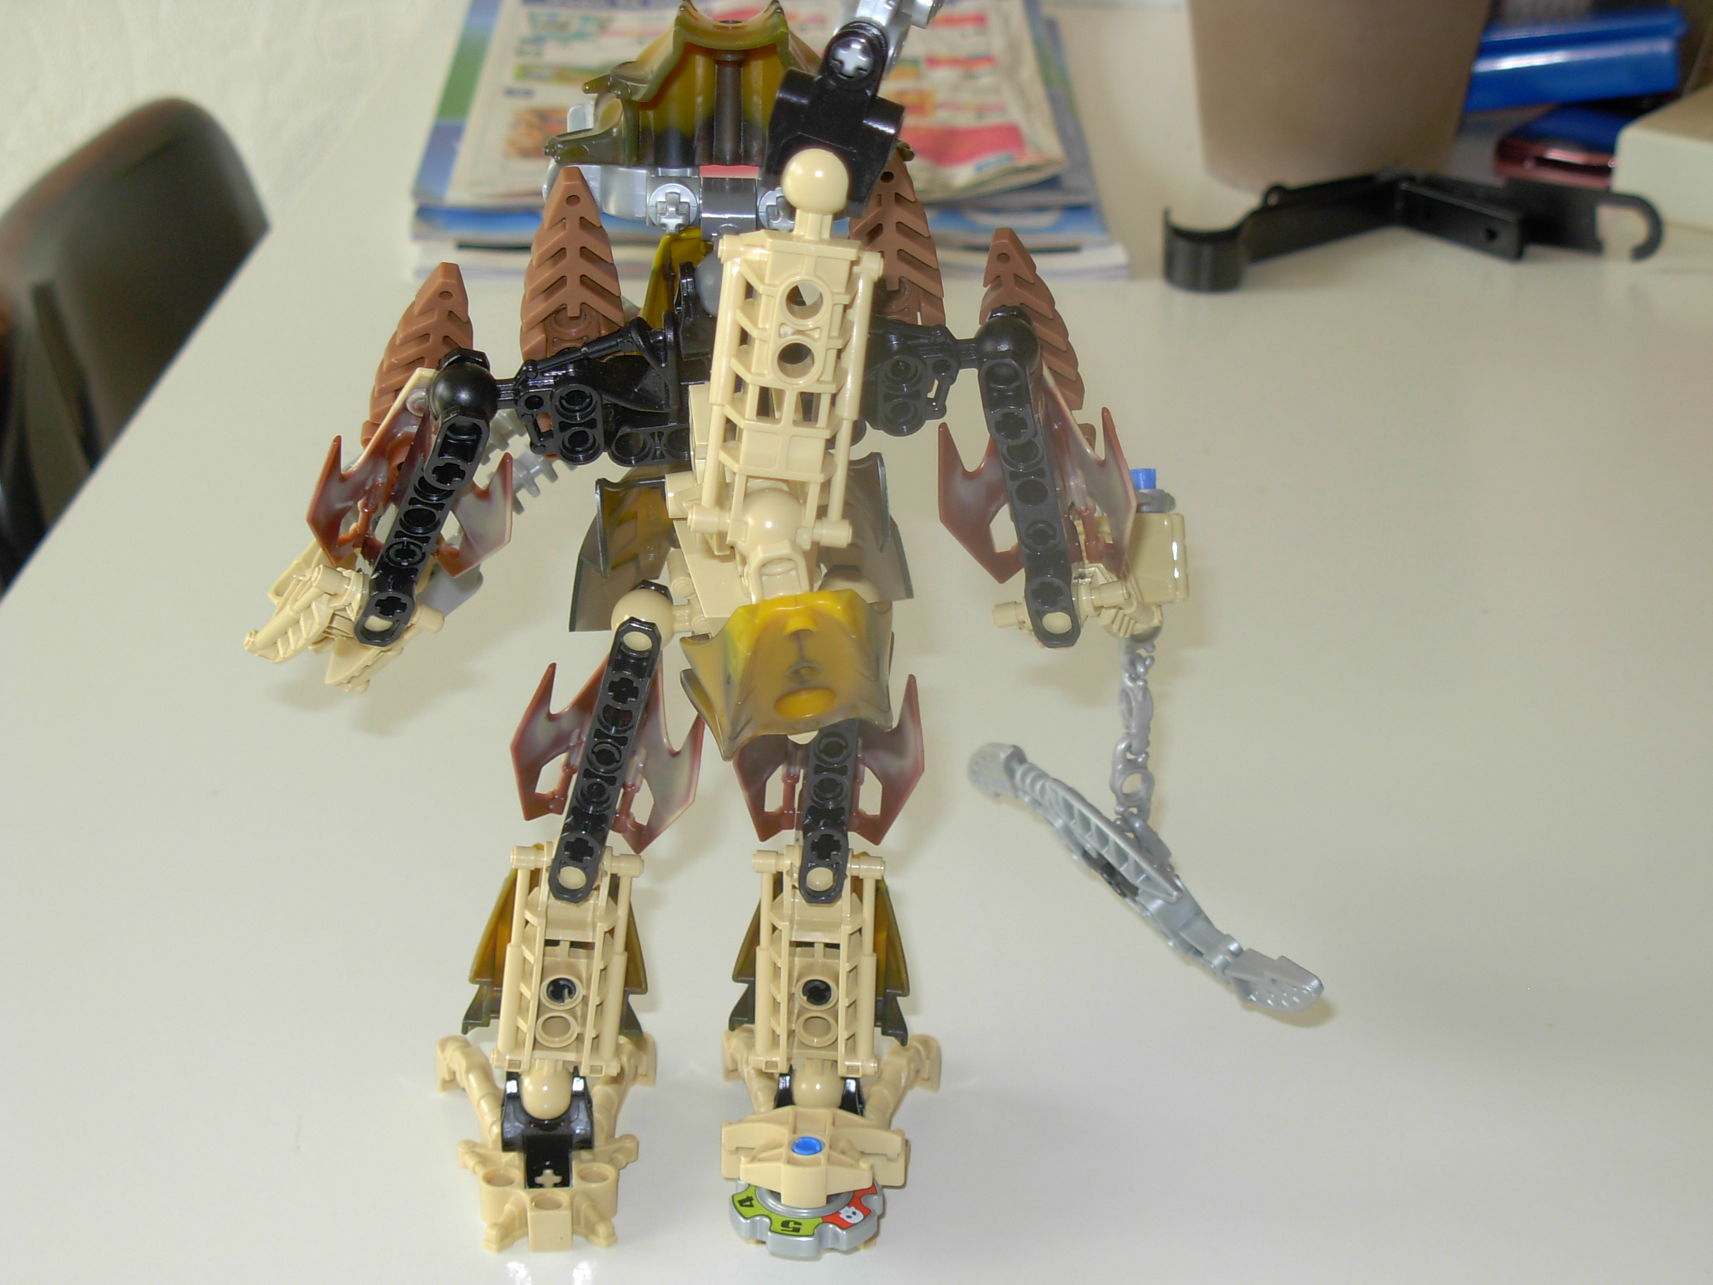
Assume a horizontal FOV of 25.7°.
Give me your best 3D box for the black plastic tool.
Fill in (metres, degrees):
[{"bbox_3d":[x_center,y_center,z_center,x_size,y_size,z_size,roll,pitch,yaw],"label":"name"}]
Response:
[{"bbox_3d":[0.161,-0.123,1.099,0.147,0.019,0.054,-3,26,-5],"label":"black plastic tool"}]

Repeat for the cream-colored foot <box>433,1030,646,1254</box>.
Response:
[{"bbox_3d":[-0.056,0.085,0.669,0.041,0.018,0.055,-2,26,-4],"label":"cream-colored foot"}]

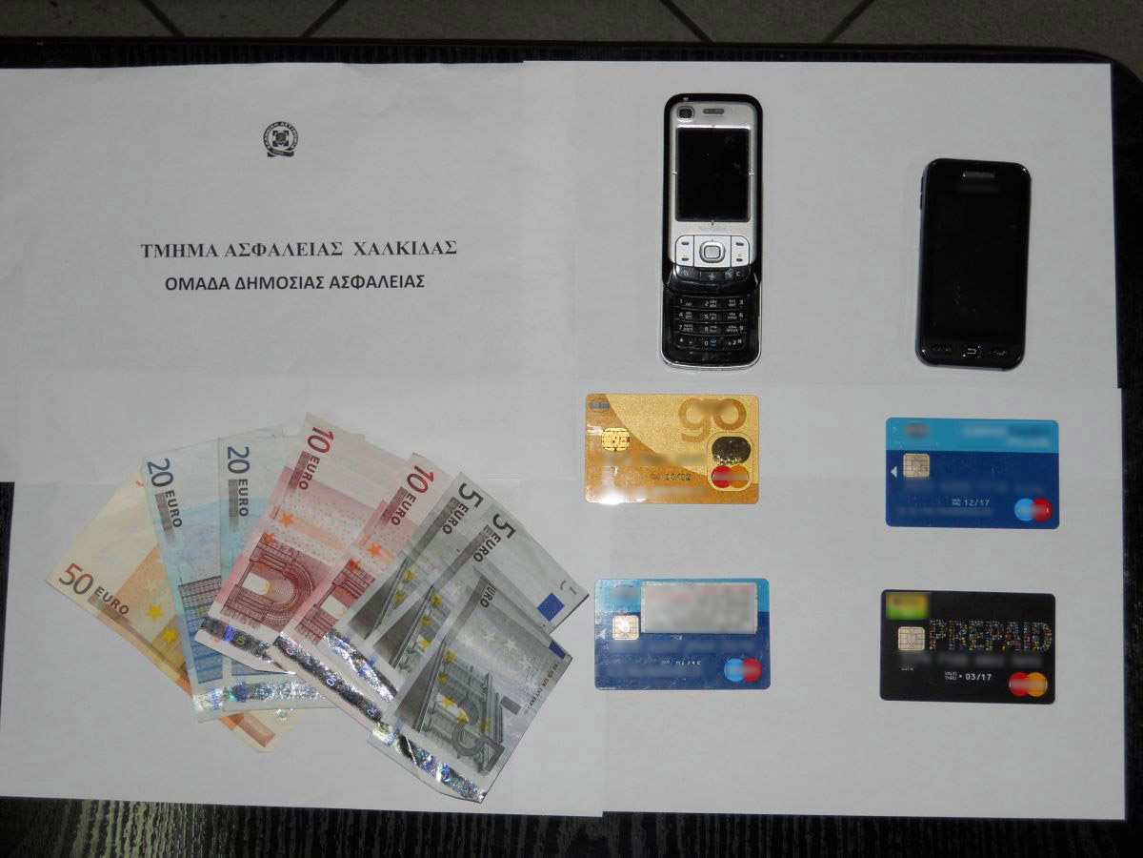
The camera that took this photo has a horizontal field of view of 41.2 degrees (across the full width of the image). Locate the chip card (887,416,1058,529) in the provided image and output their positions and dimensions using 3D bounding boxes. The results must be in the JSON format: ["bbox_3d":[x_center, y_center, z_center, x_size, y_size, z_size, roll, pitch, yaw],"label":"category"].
[{"bbox_3d":[0.198,0.022,0.750,0.086,0.001,0.054,1,86,0],"label":"chip card"}]

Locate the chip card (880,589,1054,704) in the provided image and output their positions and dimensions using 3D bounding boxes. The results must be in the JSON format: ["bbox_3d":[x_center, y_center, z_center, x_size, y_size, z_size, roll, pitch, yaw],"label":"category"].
[{"bbox_3d":[0.194,0.107,0.744,0.086,0.001,0.054,2,86,0],"label":"chip card"}]

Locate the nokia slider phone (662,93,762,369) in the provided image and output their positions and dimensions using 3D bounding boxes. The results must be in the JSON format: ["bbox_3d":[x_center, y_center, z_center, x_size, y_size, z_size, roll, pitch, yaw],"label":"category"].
[{"bbox_3d":[0.069,-0.097,0.749,0.049,0.019,0.136,0,86,0],"label":"nokia slider phone"}]

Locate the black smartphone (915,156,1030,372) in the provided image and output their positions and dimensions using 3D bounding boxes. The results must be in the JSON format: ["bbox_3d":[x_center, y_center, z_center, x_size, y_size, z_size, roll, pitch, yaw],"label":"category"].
[{"bbox_3d":[0.198,-0.081,0.753,0.053,0.012,0.104,3,86,0],"label":"black smartphone"}]

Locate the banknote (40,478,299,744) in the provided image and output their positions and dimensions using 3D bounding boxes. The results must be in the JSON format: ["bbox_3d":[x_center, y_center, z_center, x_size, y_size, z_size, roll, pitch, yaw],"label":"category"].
[{"bbox_3d":[-0.179,0.087,0.742,0.139,0.001,0.076,39,86,2],"label":"banknote"}]

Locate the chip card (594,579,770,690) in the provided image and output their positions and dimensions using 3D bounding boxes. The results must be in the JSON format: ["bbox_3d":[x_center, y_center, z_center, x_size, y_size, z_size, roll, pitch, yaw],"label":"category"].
[{"bbox_3d":[0.054,0.100,0.744,0.086,0.001,0.054,0,86,0],"label":"chip card"}]

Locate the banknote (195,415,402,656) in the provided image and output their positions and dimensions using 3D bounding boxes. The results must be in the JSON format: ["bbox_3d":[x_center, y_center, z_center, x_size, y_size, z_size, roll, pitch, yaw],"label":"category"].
[{"bbox_3d":[-0.127,0.063,0.743,0.067,0.002,0.126,26,86,1],"label":"banknote"}]

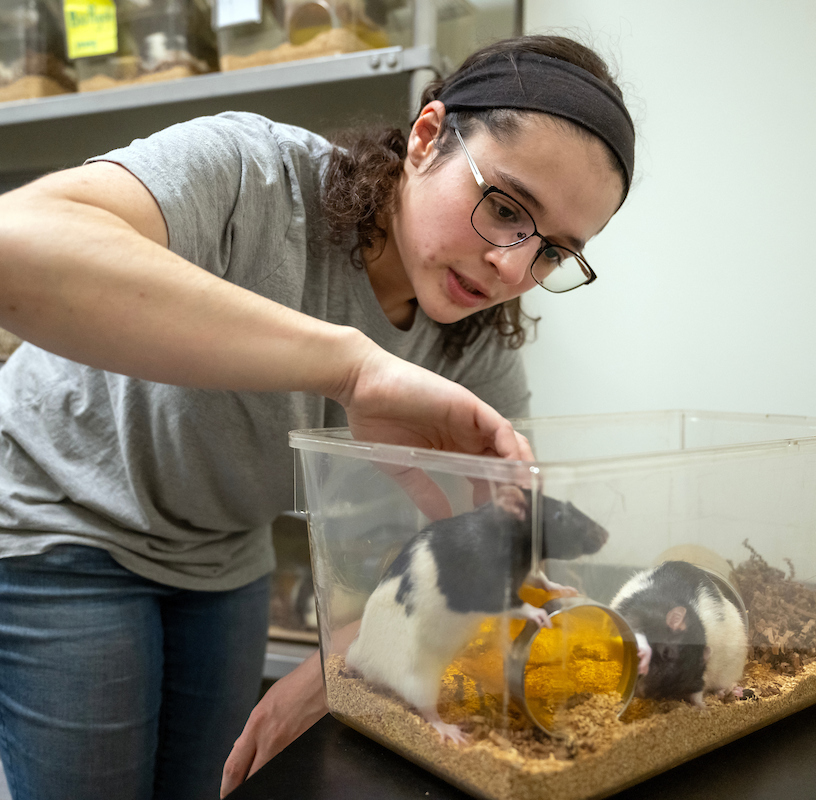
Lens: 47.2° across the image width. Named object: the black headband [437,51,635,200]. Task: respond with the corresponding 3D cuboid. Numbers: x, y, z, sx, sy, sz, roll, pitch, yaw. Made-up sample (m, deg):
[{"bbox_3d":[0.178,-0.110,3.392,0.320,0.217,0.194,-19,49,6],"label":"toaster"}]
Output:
[{"bbox_3d":[0.107,-0.227,0.828,0.203,0.068,0.166,8,-22,45],"label":"black headband"}]

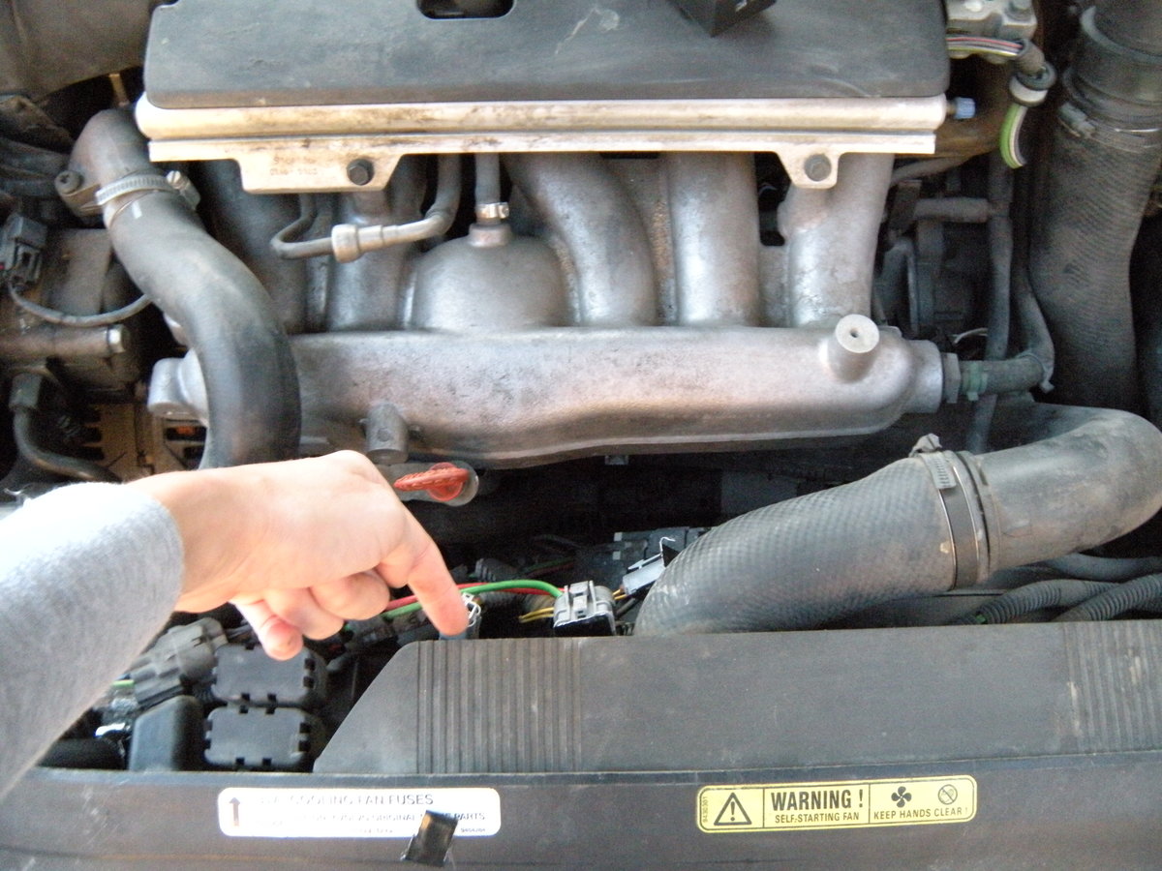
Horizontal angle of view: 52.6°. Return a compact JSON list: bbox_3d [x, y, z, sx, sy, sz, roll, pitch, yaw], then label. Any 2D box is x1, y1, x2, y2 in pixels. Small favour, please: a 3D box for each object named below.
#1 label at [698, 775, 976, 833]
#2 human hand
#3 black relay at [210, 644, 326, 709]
[{"bbox_3d":[0.122,0.176,0.560,0.131,0.001,0.021,-3,70,-1],"label":"label"},{"bbox_3d":[-0.133,0.055,0.555,0.157,0.075,0.092,7,67,-15],"label":"human hand"},{"bbox_3d":[-0.156,0.123,0.590,0.049,0.042,0.030,0,69,0],"label":"black relay"}]

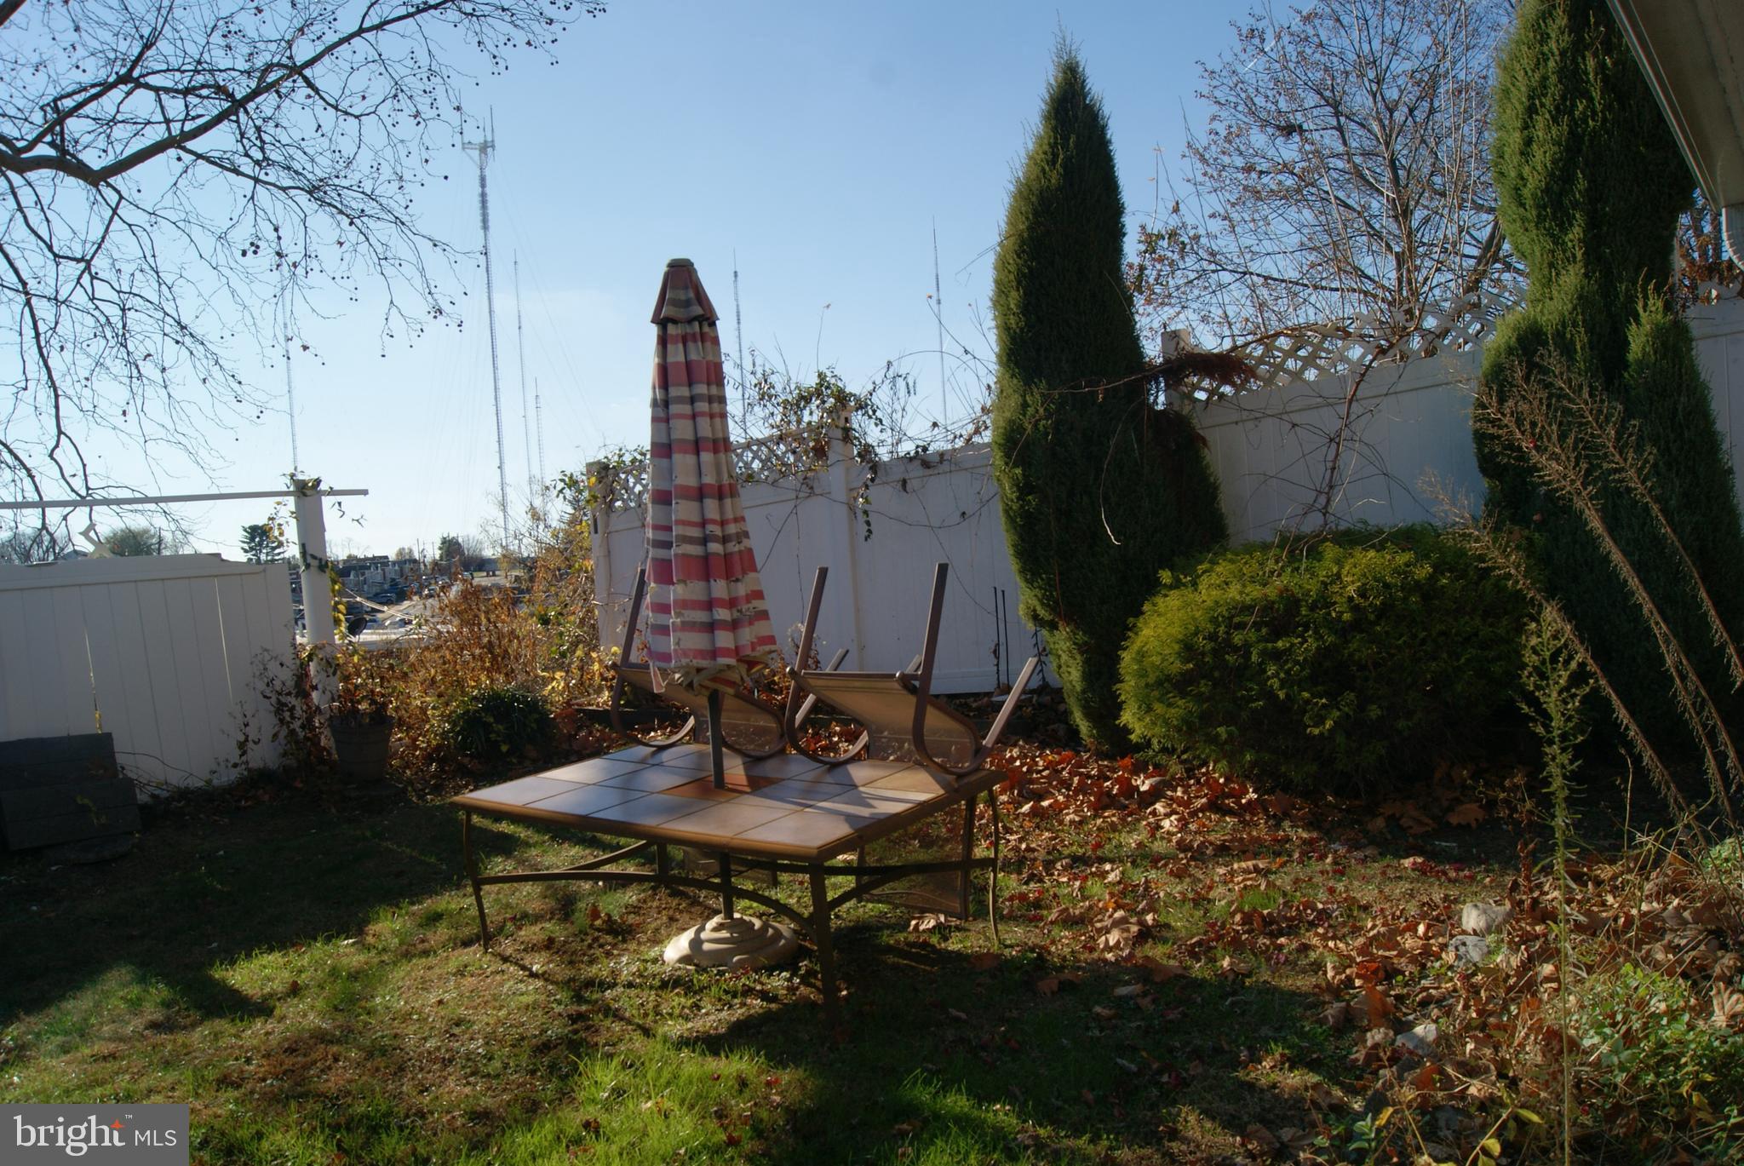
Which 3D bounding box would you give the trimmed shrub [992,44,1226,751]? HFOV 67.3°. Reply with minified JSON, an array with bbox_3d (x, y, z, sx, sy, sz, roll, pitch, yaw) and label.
[{"bbox_3d":[1.194,-0.917,6.650,1.180,3.500,1.100,-4,3,0],"label":"trimmed shrub"}]

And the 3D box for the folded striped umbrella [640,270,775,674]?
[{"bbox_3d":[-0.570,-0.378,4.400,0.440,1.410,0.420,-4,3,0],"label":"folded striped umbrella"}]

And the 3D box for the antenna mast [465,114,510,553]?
[{"bbox_3d":[-48.834,-32.284,170.000,4.100,57.500,3.800,-4,3,0],"label":"antenna mast"}]

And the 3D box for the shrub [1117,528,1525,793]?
[{"bbox_3d":[2.005,0.341,5.900,1.800,1.100,1.550,-4,3,0],"label":"shrub"}]

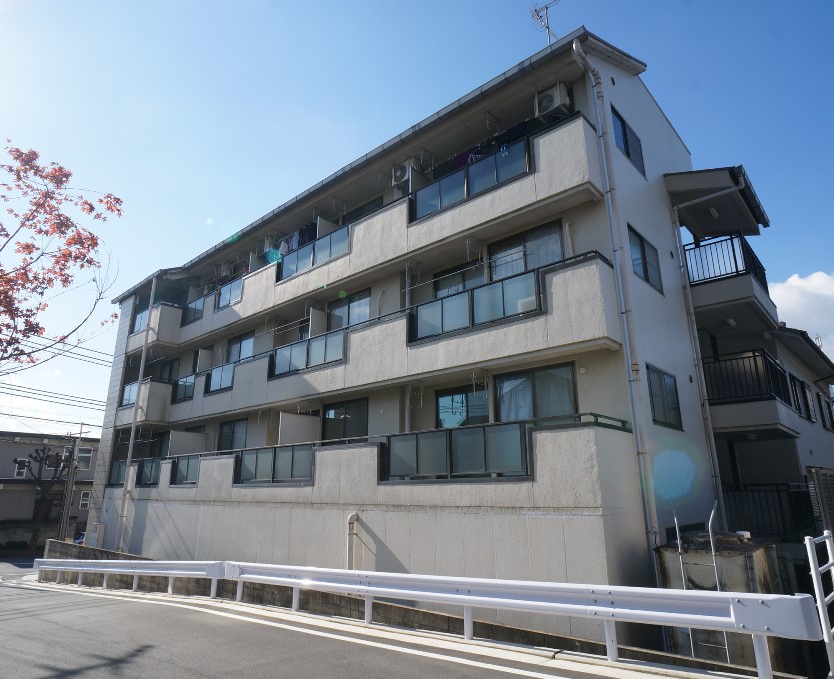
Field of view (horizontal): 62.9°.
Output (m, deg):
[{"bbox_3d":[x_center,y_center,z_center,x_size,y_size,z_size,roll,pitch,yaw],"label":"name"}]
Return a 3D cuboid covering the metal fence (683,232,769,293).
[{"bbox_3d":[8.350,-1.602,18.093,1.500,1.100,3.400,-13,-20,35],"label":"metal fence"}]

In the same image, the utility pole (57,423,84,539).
[{"bbox_3d":[-18.304,7.871,36.000,0.500,6.800,0.500,6,-18,-25],"label":"utility pole"}]

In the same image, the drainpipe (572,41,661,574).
[{"bbox_3d":[3.569,-0.479,11.822,0.220,9.900,1.100,-13,-20,35],"label":"drainpipe"}]

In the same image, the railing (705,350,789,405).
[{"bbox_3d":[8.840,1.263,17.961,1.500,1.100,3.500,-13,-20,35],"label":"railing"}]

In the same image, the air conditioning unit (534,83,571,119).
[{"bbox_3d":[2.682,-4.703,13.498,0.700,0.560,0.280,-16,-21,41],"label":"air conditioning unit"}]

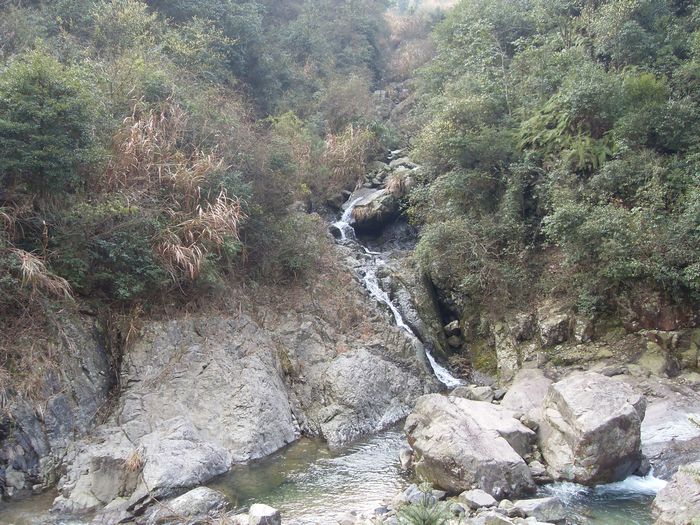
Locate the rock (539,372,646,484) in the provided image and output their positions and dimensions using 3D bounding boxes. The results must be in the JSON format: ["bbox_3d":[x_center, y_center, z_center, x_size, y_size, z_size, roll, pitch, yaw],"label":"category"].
[{"bbox_3d":[4.394,2.966,13.700,1.560,1.859,1.482,-1,3,-15],"label":"rock"}]

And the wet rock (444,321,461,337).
[{"bbox_3d":[2.096,1.350,15.300,0.326,0.326,0.300,0,3,0],"label":"wet rock"}]

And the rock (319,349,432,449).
[{"bbox_3d":[0.382,2.275,12.700,1.845,1.647,1.500,0,3,0],"label":"rock"}]

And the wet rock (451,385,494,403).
[{"bbox_3d":[2.593,2.843,15.900,0.886,0.402,0.620,0,3,0],"label":"wet rock"}]

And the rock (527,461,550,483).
[{"bbox_3d":[3.285,3.660,13.050,0.362,0.347,0.308,0,3,0],"label":"rock"}]

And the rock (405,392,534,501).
[{"bbox_3d":[2.021,3.137,13.100,2.029,1.438,1.826,-1,3,-12],"label":"rock"}]

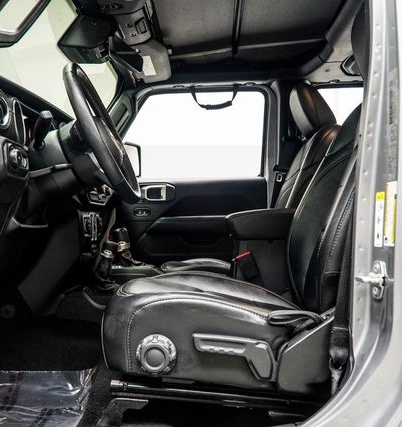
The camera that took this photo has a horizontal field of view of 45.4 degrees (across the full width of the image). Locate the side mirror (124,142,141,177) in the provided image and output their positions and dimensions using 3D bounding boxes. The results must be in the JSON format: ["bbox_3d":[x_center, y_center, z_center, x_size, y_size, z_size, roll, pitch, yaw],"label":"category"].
[{"bbox_3d":[-0.395,-0.275,2.460,0.100,0.178,0.220,0,0,20],"label":"side mirror"}]

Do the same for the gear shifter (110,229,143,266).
[{"bbox_3d":[-0.237,0.112,1.550,0.100,0.130,0.075,0,0,3],"label":"gear shifter"}]

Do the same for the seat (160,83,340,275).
[{"bbox_3d":[0.208,-0.076,1.979,0.770,0.910,0.530,0,1,2],"label":"seat"}]

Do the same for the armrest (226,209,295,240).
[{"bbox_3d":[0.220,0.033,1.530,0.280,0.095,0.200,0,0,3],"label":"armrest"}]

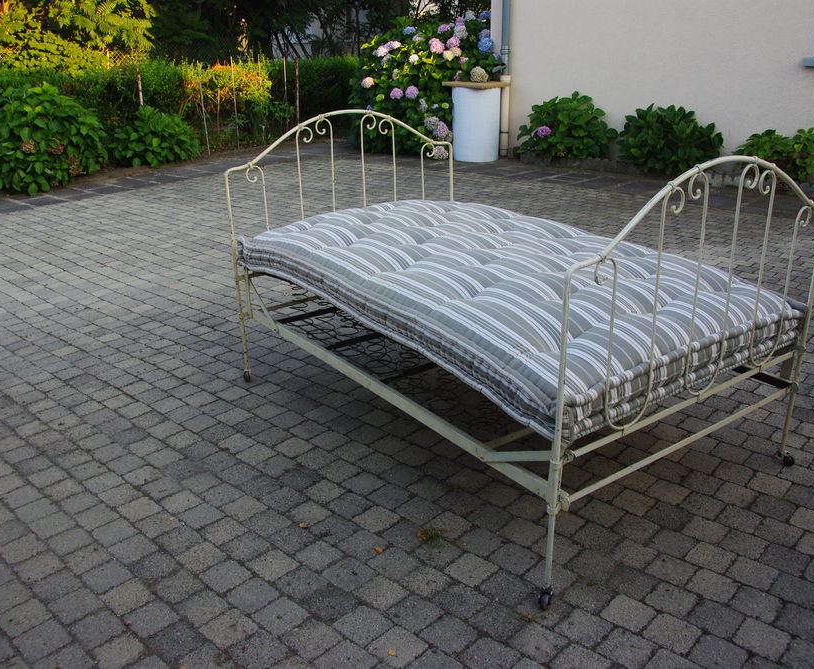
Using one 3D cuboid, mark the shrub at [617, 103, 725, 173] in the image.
[{"bbox_3d":[2.801,-2.071,8.007,1.120,0.700,0.800,17,28,39],"label":"shrub"}]

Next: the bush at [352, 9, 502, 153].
[{"bbox_3d":[0.255,-3.676,10.862,2.250,1.840,1.950,17,28,39],"label":"bush"}]

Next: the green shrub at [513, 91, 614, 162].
[{"bbox_3d":[1.841,-2.421,8.747,1.250,0.750,0.880,17,28,39],"label":"green shrub"}]

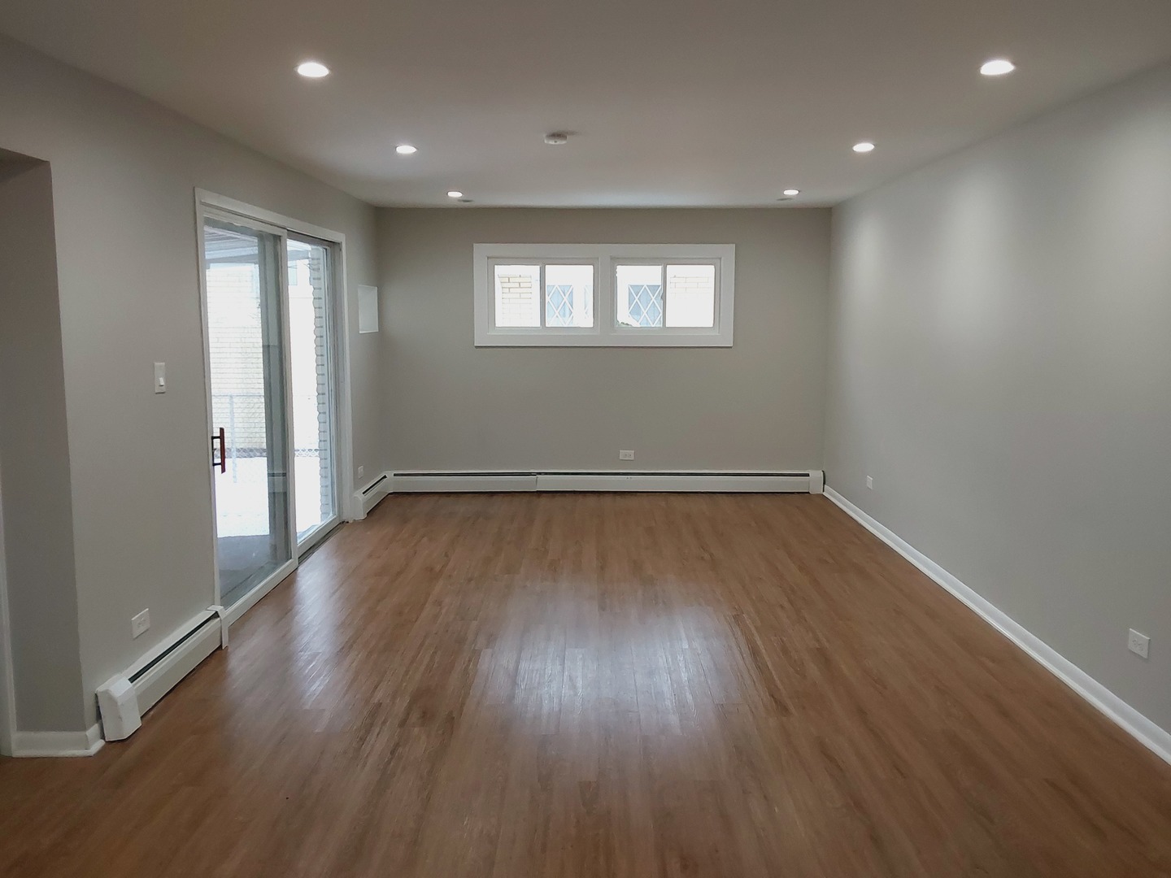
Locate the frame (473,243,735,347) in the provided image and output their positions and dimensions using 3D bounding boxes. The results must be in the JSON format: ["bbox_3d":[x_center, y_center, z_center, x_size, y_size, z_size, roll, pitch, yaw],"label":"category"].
[{"bbox_3d":[0.154,-1.165,7.715,2.110,0.827,0.090,0,8,0],"label":"frame"}]

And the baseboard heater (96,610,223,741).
[{"bbox_3d":[-1.667,0.908,3.823,0.083,0.194,0.956,0,8,0],"label":"baseboard heater"}]

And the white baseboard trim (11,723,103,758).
[{"bbox_3d":[-1.821,1.037,3.285,0.279,0.089,0.115,0,8,0],"label":"white baseboard trim"}]

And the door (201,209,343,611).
[{"bbox_3d":[-1.745,-0.242,5.566,0.110,1.989,2.417,0,8,0],"label":"door"}]

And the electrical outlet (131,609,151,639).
[{"bbox_3d":[-1.703,0.711,3.646,0.012,0.076,0.124,0,8,0],"label":"electrical outlet"}]

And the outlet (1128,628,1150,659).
[{"bbox_3d":[1.982,0.736,3.402,0.012,0.075,0.120,0,8,0],"label":"outlet"}]

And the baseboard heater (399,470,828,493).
[{"bbox_3d":[0.170,0.356,7.809,3.572,0.187,0.084,0,8,0],"label":"baseboard heater"}]

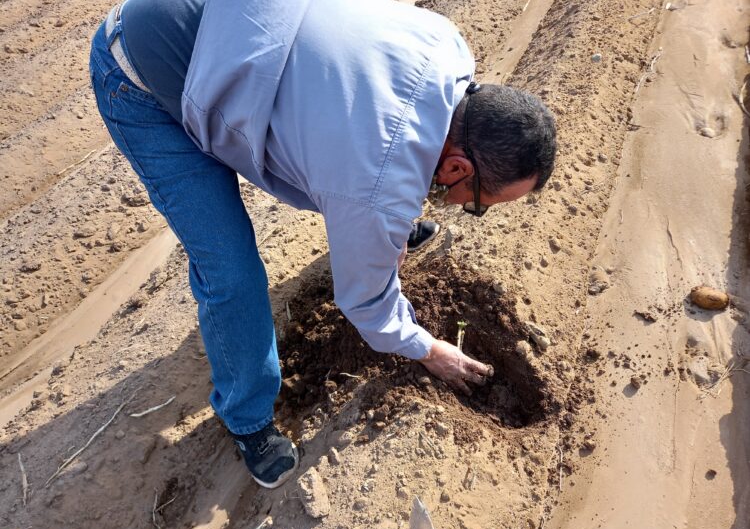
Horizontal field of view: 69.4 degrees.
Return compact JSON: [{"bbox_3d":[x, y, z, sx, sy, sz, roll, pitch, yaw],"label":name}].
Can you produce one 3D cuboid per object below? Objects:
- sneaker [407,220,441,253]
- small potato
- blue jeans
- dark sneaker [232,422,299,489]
[{"bbox_3d":[0.072,-0.085,1.689,0.290,0.110,0.110,-22,47,-6],"label":"sneaker"},{"bbox_3d":[0.898,0.090,1.454,0.092,0.056,0.060,15,49,21],"label":"small potato"},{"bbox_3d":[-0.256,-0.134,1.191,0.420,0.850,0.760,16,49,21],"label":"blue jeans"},{"bbox_3d":[-0.282,0.373,1.284,0.110,0.110,0.290,-21,47,-13],"label":"dark sneaker"}]

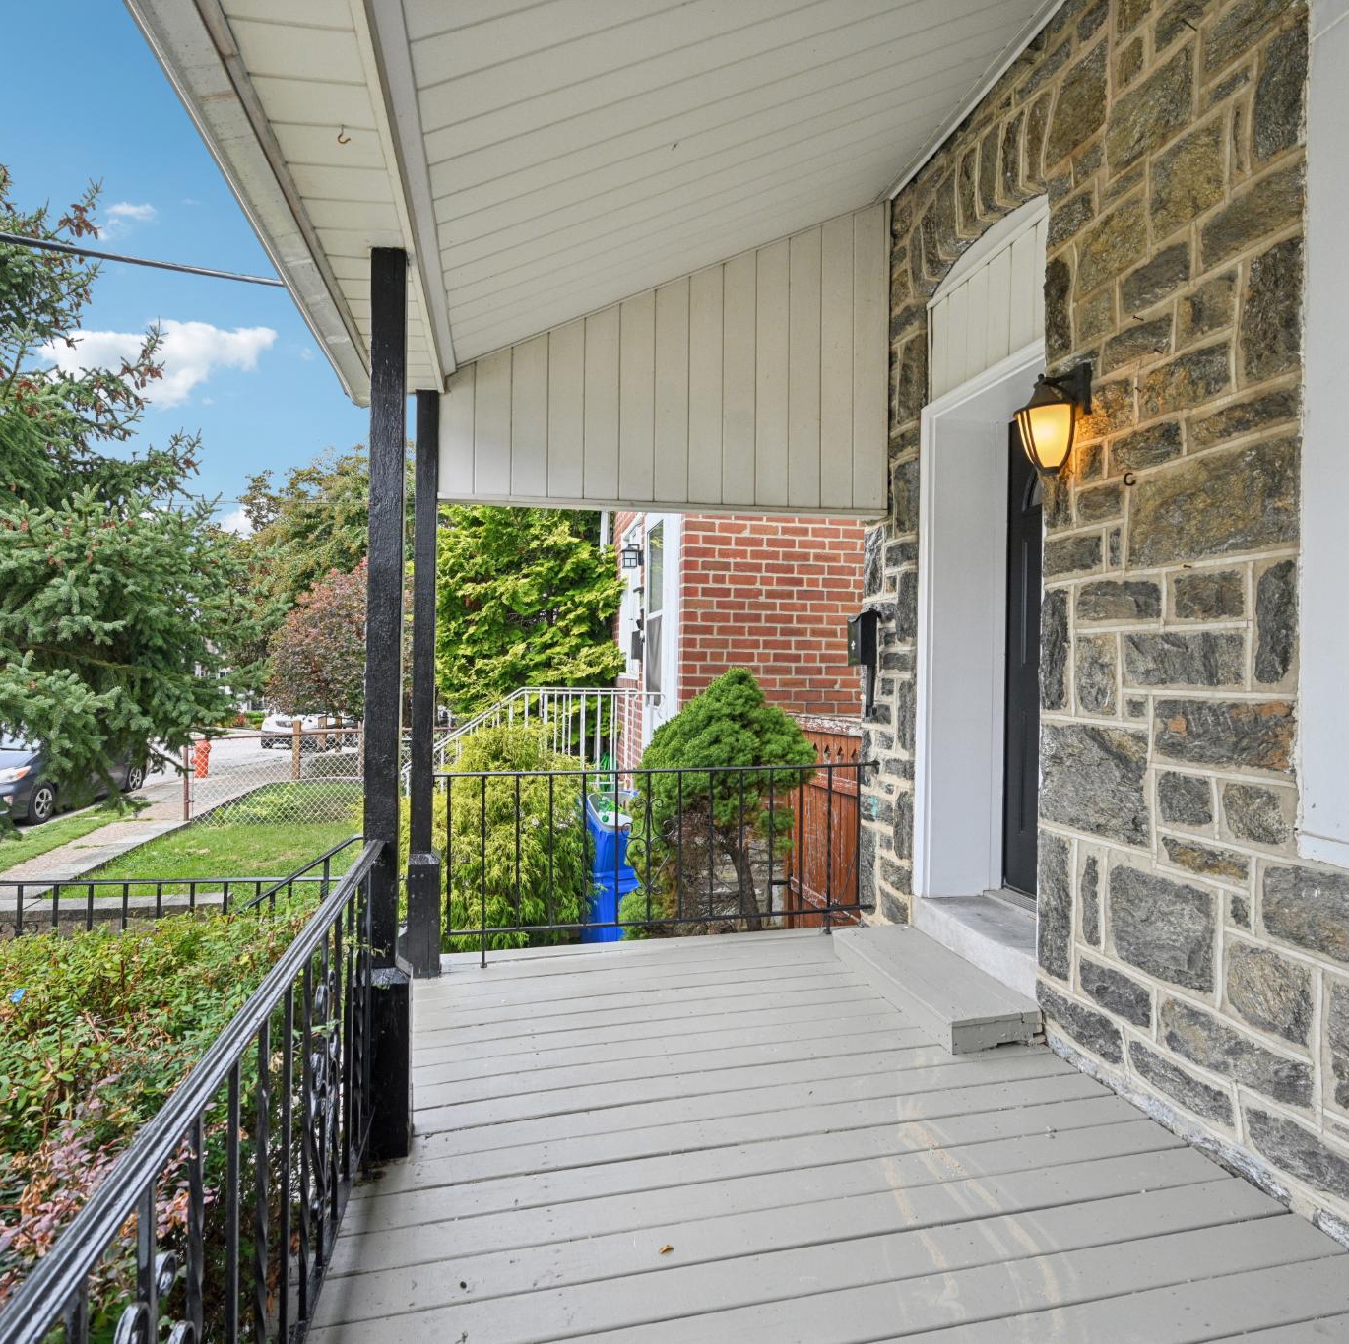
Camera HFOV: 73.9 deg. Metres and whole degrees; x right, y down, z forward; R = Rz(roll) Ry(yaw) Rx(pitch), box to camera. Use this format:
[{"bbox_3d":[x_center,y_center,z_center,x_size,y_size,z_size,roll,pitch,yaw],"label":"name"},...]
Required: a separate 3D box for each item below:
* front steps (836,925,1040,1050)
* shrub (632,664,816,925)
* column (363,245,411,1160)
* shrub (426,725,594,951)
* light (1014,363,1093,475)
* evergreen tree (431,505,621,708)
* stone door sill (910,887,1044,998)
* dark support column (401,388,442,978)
[{"bbox_3d":[0.982,1.219,3.505,0.360,0.108,1.020,1,0,-11],"label":"front steps"},{"bbox_3d":[0.269,0.785,4.850,0.970,1.620,0.970,1,0,-11],"label":"shrub"},{"bbox_3d":[-0.773,0.083,2.410,0.120,2.380,0.120,1,0,-11],"label":"column"},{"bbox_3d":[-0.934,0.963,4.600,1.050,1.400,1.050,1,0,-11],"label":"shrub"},{"bbox_3d":[1.207,-0.799,2.819,0.250,0.355,0.185,1,0,-11],"label":"light"},{"bbox_3d":[-1.545,-0.550,9.200,2.400,4.500,2.400,1,0,-11],"label":"evergreen tree"},{"bbox_3d":[1.332,1.100,3.655,0.360,0.140,0.980,1,0,-11],"label":"stone door sill"},{"bbox_3d":[-1.031,0.049,3.700,0.120,2.400,0.120,1,0,-11],"label":"dark support column"}]

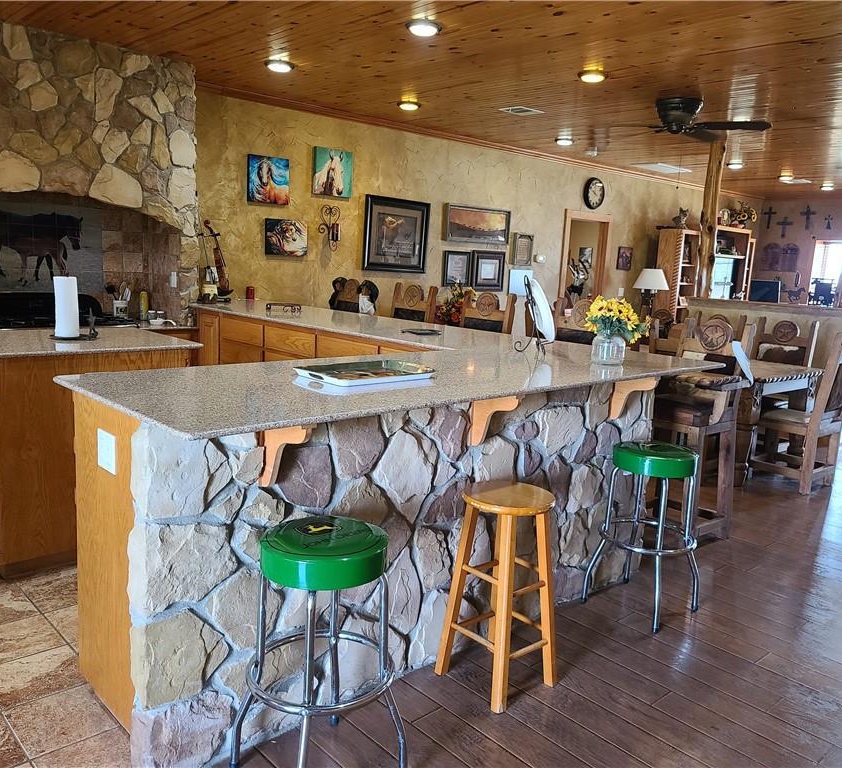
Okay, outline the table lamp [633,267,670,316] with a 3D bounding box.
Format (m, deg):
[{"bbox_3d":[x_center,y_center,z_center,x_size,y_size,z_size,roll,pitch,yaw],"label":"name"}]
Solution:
[{"bbox_3d":[3.049,-1.138,9.818,0.470,0.780,0.470,-6,14,-43],"label":"table lamp"}]

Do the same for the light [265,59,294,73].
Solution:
[{"bbox_3d":[-0.962,-2.166,5.028,0.200,0.040,0.200,3,10,-1],"label":"light"}]

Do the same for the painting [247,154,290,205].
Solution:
[{"bbox_3d":[-1.471,-1.966,7.155,0.439,0.430,0.043,-5,12,-41],"label":"painting"}]

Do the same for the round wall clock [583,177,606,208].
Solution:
[{"bbox_3d":[2.226,-2.446,9.472,0.385,0.385,0.055,-6,13,-43],"label":"round wall clock"}]

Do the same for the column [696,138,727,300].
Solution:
[{"bbox_3d":[3.010,-1.663,7.670,0.210,1.530,0.210,-6,13,-43],"label":"column"}]

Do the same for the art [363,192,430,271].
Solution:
[{"bbox_3d":[-0.239,-1.493,7.457,0.860,0.720,0.050,-6,14,-43],"label":"art"}]

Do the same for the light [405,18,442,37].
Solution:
[{"bbox_3d":[0.018,-1.956,4.068,0.200,0.035,0.200,3,10,-1],"label":"light"}]

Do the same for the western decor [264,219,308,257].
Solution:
[{"bbox_3d":[-1.185,-1.286,6.513,0.425,0.300,0.035,-6,13,-43],"label":"western decor"}]

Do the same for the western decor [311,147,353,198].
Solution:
[{"bbox_3d":[-0.910,-2.167,7.607,0.466,0.468,0.043,-5,12,-41],"label":"western decor"}]

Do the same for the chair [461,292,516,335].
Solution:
[{"bbox_3d":[0.267,-0.035,5.419,0.560,1.245,0.480,-6,13,-43],"label":"chair"}]

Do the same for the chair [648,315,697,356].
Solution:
[{"bbox_3d":[1.936,0.129,5.285,0.530,1.140,0.480,-6,13,-43],"label":"chair"}]

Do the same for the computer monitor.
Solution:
[{"bbox_3d":[5.873,-1.560,12.606,0.100,0.400,0.540,-6,13,-43],"label":"computer monitor"}]

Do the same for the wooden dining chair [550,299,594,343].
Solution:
[{"bbox_3d":[0.889,0.089,4.813,0.480,1.270,0.440,-6,13,-43],"label":"wooden dining chair"}]

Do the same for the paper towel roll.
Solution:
[{"bbox_3d":[-1.756,-0.379,3.660,0.125,0.300,0.125,-6,14,-43],"label":"paper towel roll"}]

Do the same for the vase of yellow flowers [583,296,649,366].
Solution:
[{"bbox_3d":[0.928,-0.260,3.530,0.290,0.330,0.280,-6,13,-43],"label":"vase of yellow flowers"}]

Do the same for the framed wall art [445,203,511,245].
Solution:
[{"bbox_3d":[0.697,-1.942,9.052,1.060,0.422,0.067,-5,12,-41],"label":"framed wall art"}]

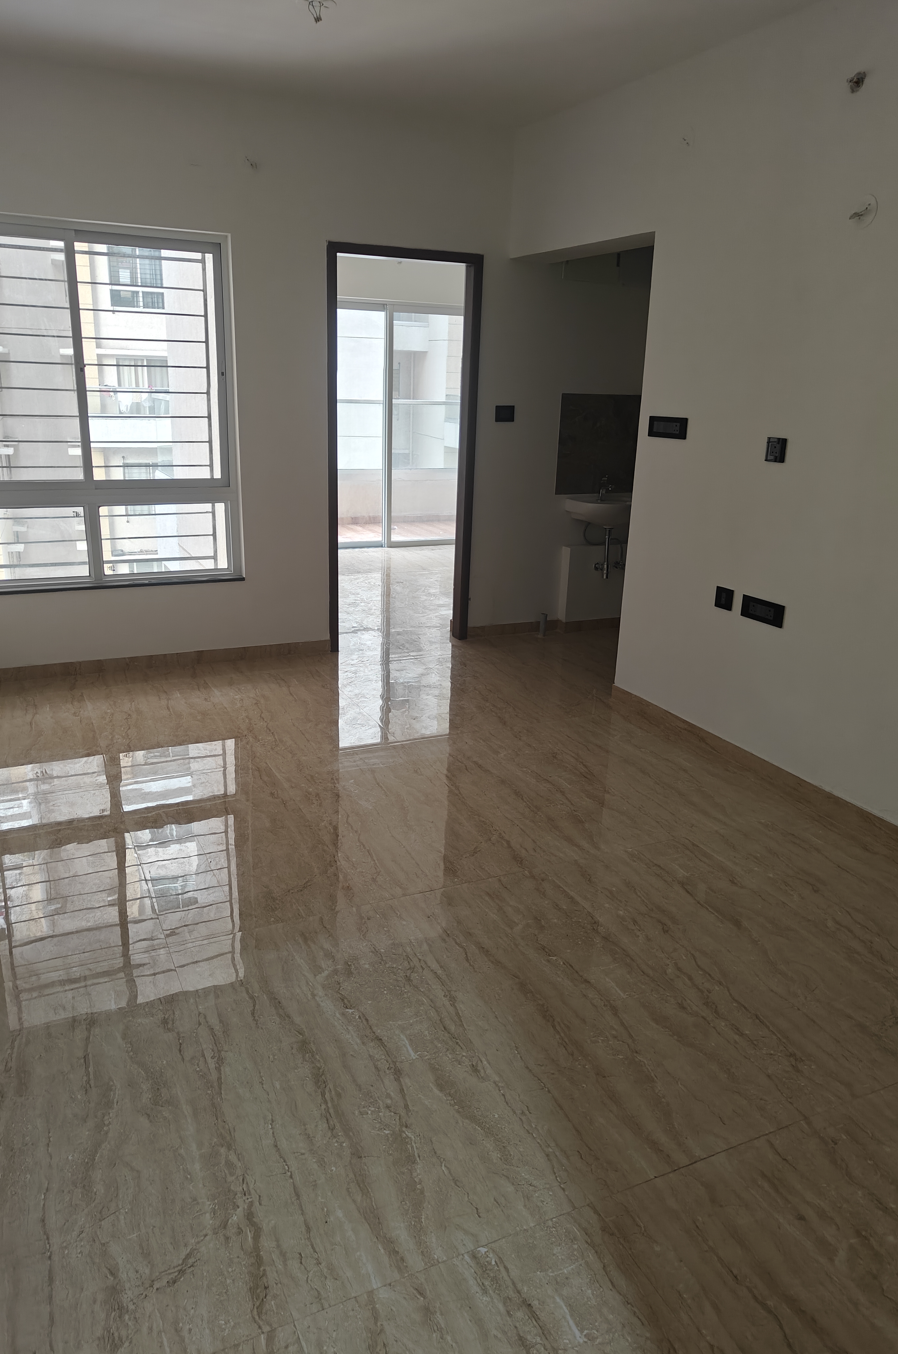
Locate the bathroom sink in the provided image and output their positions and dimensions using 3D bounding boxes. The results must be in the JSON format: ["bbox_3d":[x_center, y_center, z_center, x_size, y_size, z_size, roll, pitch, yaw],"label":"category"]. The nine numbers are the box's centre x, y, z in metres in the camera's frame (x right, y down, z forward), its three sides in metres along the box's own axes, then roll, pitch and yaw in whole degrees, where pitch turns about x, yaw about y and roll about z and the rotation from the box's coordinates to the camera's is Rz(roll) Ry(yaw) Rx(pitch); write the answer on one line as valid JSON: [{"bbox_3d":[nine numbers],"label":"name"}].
[{"bbox_3d":[0.981,-1.005,5.801,0.410,0.165,0.330,-6,20,-25],"label":"bathroom sink"}]

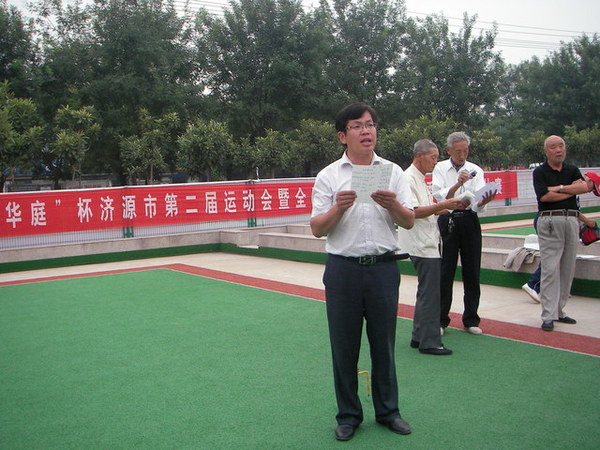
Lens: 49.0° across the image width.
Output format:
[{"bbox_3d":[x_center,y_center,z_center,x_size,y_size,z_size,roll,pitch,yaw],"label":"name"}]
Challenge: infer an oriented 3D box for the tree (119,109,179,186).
[{"bbox_3d":[-3.556,-1.151,15.904,1.450,3.298,1.450,-5,4,-31],"label":"tree"}]

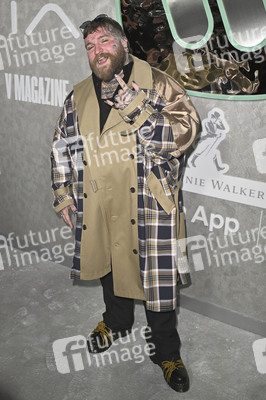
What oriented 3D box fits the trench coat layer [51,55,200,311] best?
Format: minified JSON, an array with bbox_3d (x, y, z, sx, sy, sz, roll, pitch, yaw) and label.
[{"bbox_3d":[-0.047,-0.079,1.844,0.676,1.128,0.470,7,21,17],"label":"trench coat layer"}]

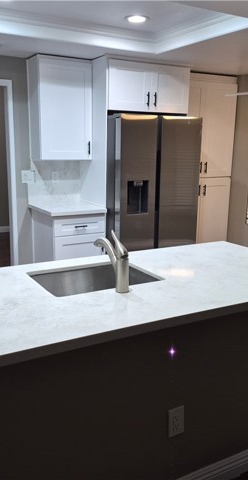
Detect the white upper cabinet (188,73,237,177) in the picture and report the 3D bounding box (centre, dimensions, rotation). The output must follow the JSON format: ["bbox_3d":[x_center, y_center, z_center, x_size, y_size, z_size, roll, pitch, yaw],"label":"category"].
[{"bbox_3d":[0.827,-1.321,4.995,0.867,1.142,0.401,-6,14,-28],"label":"white upper cabinet"}]

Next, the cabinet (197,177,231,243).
[{"bbox_3d":[0.812,-0.179,5.241,0.867,1.183,0.401,-6,14,-28],"label":"cabinet"}]

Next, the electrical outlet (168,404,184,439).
[{"bbox_3d":[0.213,0.730,1.705,0.077,0.121,0.008,-6,14,-28],"label":"electrical outlet"}]

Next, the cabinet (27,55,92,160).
[{"bbox_3d":[-0.615,-1.268,4.176,0.510,0.940,0.330,-6,14,-28],"label":"cabinet"}]

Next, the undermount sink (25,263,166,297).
[{"bbox_3d":[-0.127,0.300,2.008,0.549,0.218,0.372,-6,14,-28],"label":"undermount sink"}]

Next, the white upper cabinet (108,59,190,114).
[{"bbox_3d":[0.103,-1.508,4.332,0.903,0.451,0.643,-6,14,-28],"label":"white upper cabinet"}]

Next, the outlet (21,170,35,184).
[{"bbox_3d":[-0.970,-0.632,4.304,0.120,0.120,0.010,-6,14,-28],"label":"outlet"}]

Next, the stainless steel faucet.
[{"bbox_3d":[-0.063,0.073,1.866,0.057,0.251,0.283,-6,14,-28],"label":"stainless steel faucet"}]

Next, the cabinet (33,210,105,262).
[{"bbox_3d":[-0.565,0.149,4.344,0.519,0.882,0.631,-6,14,-28],"label":"cabinet"}]

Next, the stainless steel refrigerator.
[{"bbox_3d":[0.149,-0.340,4.484,0.911,1.779,0.838,-6,14,-28],"label":"stainless steel refrigerator"}]

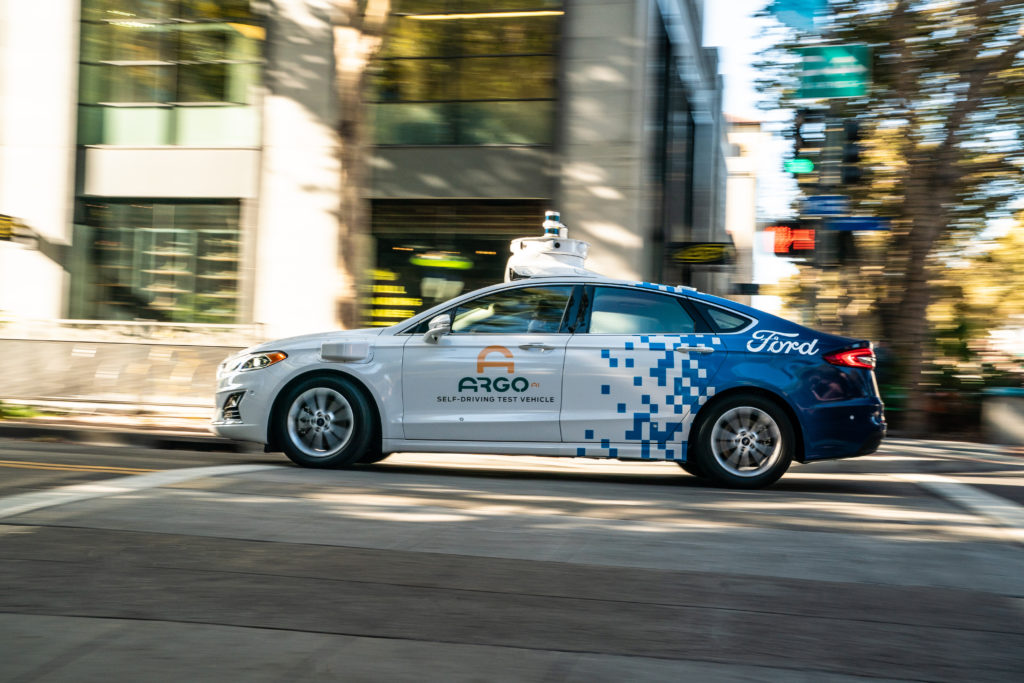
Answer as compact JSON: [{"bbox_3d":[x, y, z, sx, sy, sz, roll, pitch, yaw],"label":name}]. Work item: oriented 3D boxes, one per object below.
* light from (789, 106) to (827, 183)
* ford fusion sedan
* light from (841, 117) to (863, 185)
[{"bbox_3d":[3.486,-2.308,13.131,0.310,0.850,0.370,2,-2,11],"label":"light"},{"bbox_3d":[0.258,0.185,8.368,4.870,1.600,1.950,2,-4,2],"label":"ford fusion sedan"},{"bbox_3d":[4.010,-2.244,13.104,0.370,0.800,0.300,2,-2,11],"label":"light"}]

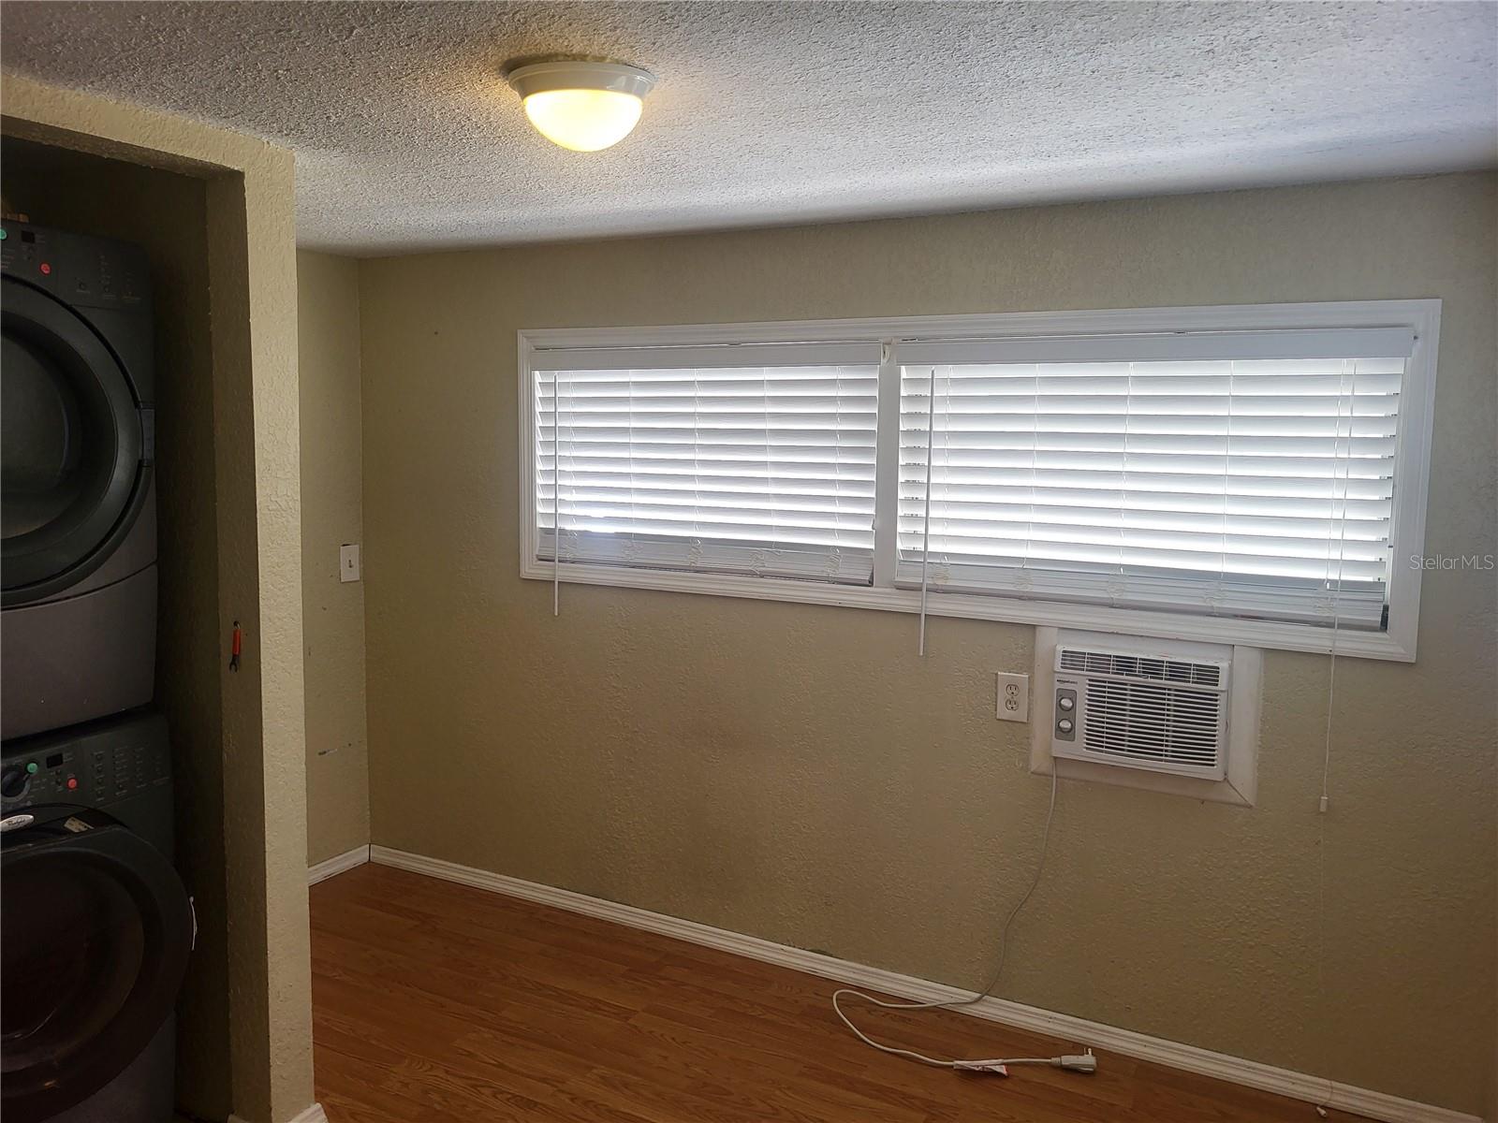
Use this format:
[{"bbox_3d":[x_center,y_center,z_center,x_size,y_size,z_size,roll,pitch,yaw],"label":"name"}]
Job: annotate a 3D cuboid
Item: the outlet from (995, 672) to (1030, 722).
[{"bbox_3d":[0.686,0.354,2.929,0.079,0.124,0.009,4,7,27],"label":"outlet"}]

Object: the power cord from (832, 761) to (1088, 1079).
[{"bbox_3d":[0.542,0.879,2.895,0.720,0.745,0.290,4,7,27],"label":"power cord"}]

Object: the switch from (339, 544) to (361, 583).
[{"bbox_3d":[-1.373,0.008,3.890,0.015,0.124,0.079,4,7,27],"label":"switch"}]

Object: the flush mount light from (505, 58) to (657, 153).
[{"bbox_3d":[-0.269,-0.730,1.820,0.245,0.115,0.245,1,6,0],"label":"flush mount light"}]

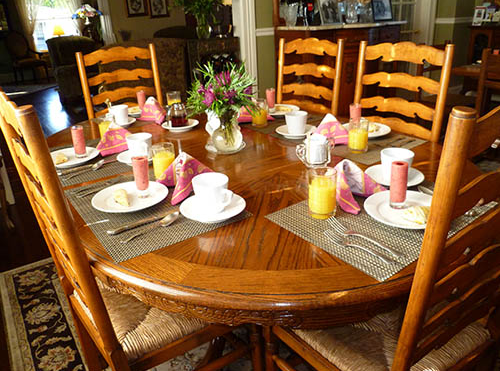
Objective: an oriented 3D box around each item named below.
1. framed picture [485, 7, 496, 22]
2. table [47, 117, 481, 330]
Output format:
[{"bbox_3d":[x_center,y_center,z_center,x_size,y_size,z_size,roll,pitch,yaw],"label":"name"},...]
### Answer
[{"bbox_3d":[2.329,-1.651,3.900,0.110,0.155,0.030,3,25,13],"label":"framed picture"},{"bbox_3d":[-0.057,0.215,1.606,1.230,0.760,1.745,-19,29,-31],"label":"table"}]

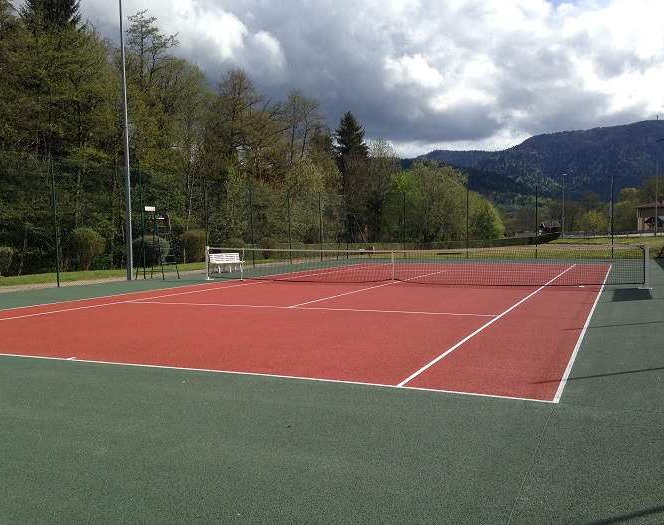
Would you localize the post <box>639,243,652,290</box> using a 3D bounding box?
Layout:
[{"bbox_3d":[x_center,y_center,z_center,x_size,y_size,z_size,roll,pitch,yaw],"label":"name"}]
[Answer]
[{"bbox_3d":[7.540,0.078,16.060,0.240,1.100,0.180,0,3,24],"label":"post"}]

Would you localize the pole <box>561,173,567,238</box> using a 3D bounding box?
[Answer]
[{"bbox_3d":[30.500,-7.380,87.800,0.750,8.450,0.300,-1,3,3],"label":"pole"}]

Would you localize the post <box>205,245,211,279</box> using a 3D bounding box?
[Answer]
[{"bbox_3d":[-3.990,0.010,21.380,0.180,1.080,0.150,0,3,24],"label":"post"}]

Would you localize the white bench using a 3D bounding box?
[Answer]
[{"bbox_3d":[-3.930,0.012,25.100,0.470,0.730,1.470,2,4,42],"label":"white bench"}]

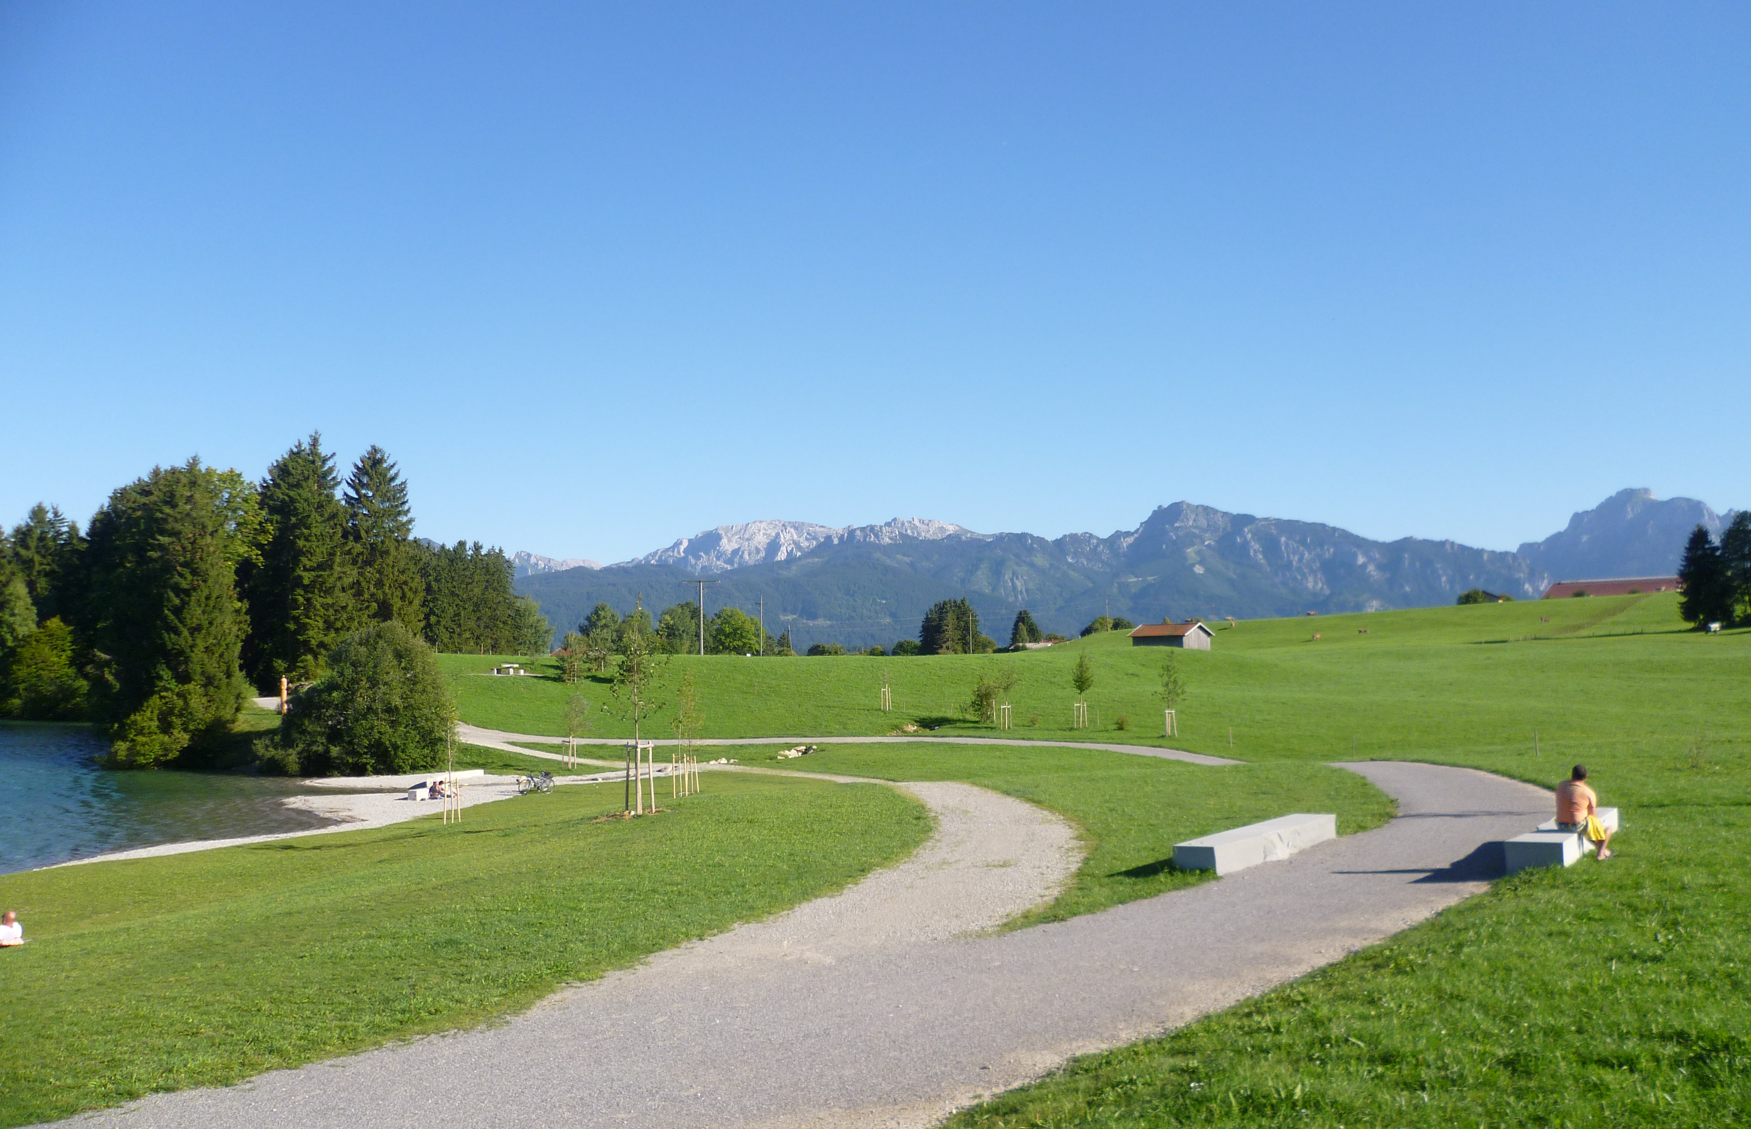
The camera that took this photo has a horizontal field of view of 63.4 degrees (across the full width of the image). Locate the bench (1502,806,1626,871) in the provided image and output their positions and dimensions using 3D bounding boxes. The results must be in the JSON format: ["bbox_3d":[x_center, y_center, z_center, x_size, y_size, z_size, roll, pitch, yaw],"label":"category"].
[{"bbox_3d":[9.627,3.767,19.700,0.650,0.450,4.900,-3,-5,34],"label":"bench"}]

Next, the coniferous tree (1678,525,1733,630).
[{"bbox_3d":[123.010,1.927,210.000,7.200,15.200,7.200,-3,-4,30],"label":"coniferous tree"}]

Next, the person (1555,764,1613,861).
[{"bbox_3d":[9.405,3.296,18.800,0.700,1.260,0.500,0,-4,-10],"label":"person"}]

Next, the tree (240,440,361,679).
[{"bbox_3d":[-51.984,-0.062,128.000,10.200,23.500,9.800,1,-4,-22],"label":"tree"}]

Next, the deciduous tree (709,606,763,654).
[{"bbox_3d":[-22.769,11.884,230.000,8.600,10.000,8.600,0,-4,-6],"label":"deciduous tree"}]

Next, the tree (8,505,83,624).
[{"bbox_3d":[-96.810,5.179,165.000,8.600,24.500,8.600,2,-4,-30],"label":"tree"}]

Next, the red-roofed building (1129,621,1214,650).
[{"bbox_3d":[48.511,11.764,232.000,8.200,4.500,11.500,3,-5,-43],"label":"red-roofed building"}]

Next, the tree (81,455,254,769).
[{"bbox_3d":[-53.979,3.703,108.000,12.000,22.500,11.000,1,-4,-27],"label":"tree"}]

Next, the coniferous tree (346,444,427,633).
[{"bbox_3d":[-52.776,-0.514,152.000,8.800,24.300,8.800,1,-4,-19],"label":"coniferous tree"}]

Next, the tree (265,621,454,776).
[{"bbox_3d":[-35.001,9.040,96.000,12.200,10.400,11.500,1,-4,-20],"label":"tree"}]

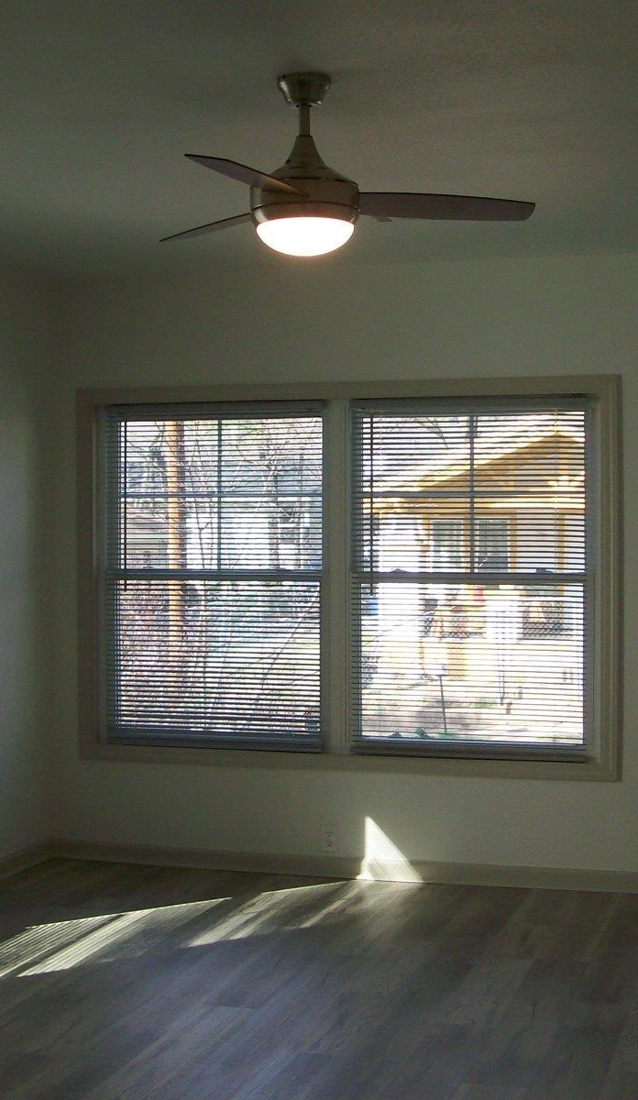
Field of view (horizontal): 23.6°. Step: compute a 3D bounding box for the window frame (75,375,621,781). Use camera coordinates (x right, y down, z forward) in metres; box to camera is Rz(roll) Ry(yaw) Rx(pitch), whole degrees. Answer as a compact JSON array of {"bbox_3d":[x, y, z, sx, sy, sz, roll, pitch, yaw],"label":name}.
[{"bbox_3d":[0.084,0.112,6.308,2.275,1.560,0.100,0,1,17],"label":"window frame"}]

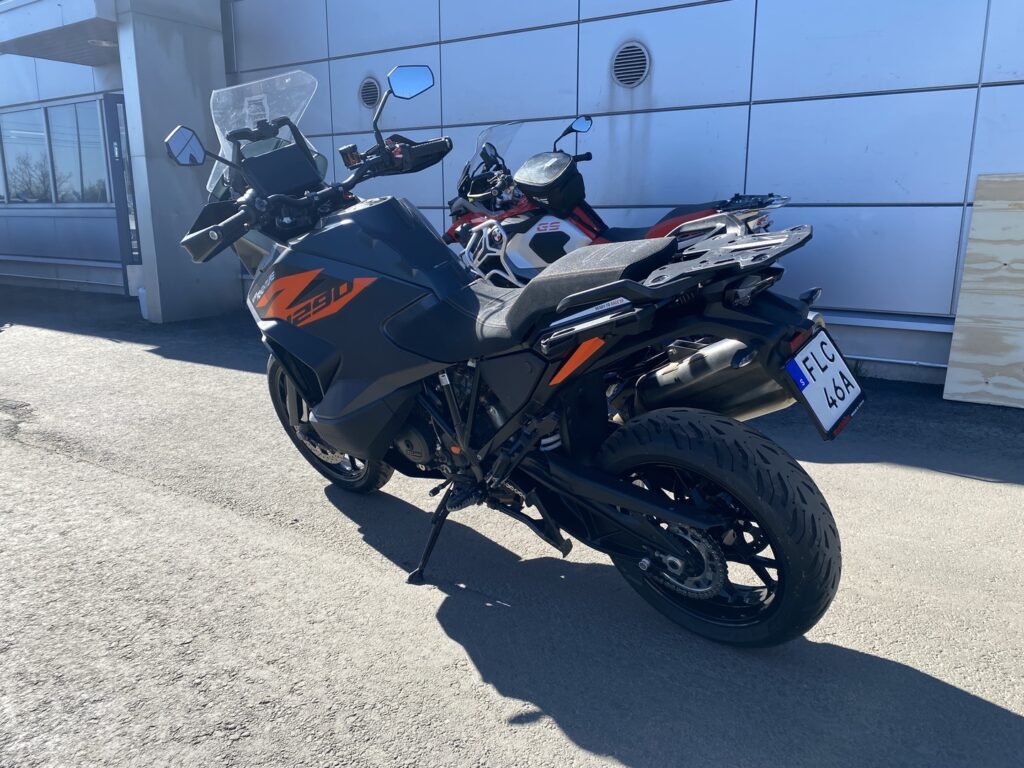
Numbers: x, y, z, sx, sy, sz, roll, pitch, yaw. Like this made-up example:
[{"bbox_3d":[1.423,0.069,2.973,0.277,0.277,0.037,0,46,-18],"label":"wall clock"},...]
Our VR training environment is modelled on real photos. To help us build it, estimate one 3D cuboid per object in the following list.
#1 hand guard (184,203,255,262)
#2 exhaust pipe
[{"bbox_3d":[-0.767,-0.428,2.087,0.170,0.140,0.220,8,32,37],"label":"hand guard"},{"bbox_3d":[0.503,0.011,1.912,0.140,0.165,0.440,-32,6,-40],"label":"exhaust pipe"}]

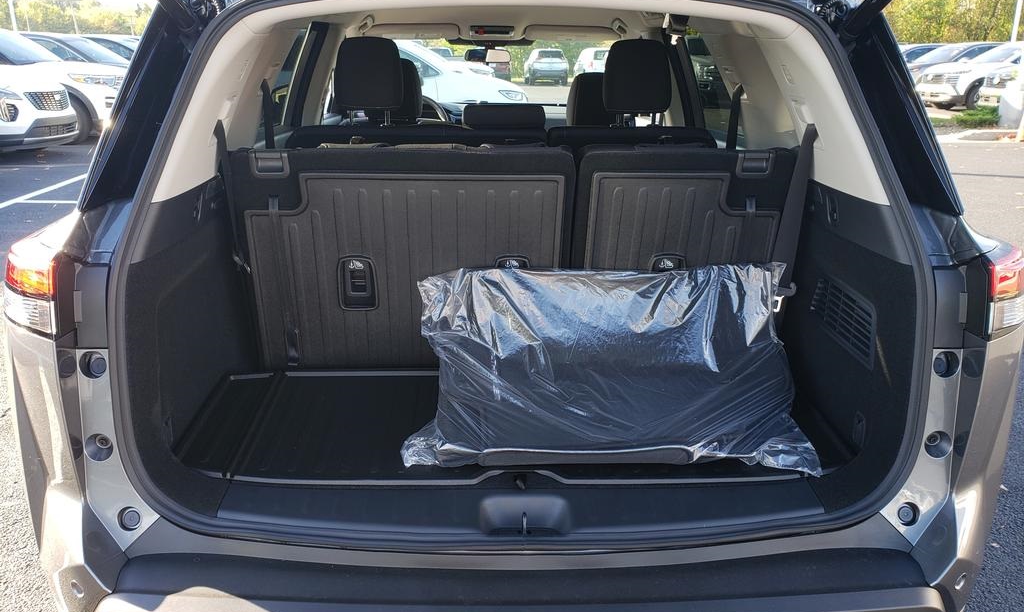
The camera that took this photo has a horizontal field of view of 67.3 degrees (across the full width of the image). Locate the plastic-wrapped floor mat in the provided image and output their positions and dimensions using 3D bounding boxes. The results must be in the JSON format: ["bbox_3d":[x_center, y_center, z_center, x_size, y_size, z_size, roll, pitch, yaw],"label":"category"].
[{"bbox_3d":[0.193,0.126,1.550,0.740,0.400,0.100,0,-23,0],"label":"plastic-wrapped floor mat"}]

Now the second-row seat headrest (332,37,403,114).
[{"bbox_3d":[-0.467,-0.754,2.500,0.220,0.225,0.120,0,24,-2],"label":"second-row seat headrest"}]

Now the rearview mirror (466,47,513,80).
[{"bbox_3d":[-0.115,-1.252,3.850,0.240,0.070,0.050,5,19,12],"label":"rearview mirror"}]

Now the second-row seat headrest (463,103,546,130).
[{"bbox_3d":[-0.025,-0.614,2.520,0.275,0.110,0.115,0,24,-2],"label":"second-row seat headrest"}]

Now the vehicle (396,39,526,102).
[{"bbox_3d":[-2.052,-3.751,13.350,4.600,1.640,1.840,0,19,0],"label":"vehicle"}]

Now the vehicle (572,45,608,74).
[{"bbox_3d":[4.676,-12.412,39.388,1.900,1.720,4.700,-1,19,-3],"label":"vehicle"}]

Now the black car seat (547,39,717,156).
[{"bbox_3d":[0.388,-0.463,2.934,0.560,1.080,0.850,0,19,-2],"label":"black car seat"}]

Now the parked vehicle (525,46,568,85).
[{"bbox_3d":[1.690,-12.106,38.765,1.860,1.670,4.600,0,19,-2],"label":"parked vehicle"}]

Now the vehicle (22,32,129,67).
[{"bbox_3d":[-9.471,-4.788,16.344,4.750,1.740,1.900,0,19,-2],"label":"vehicle"}]

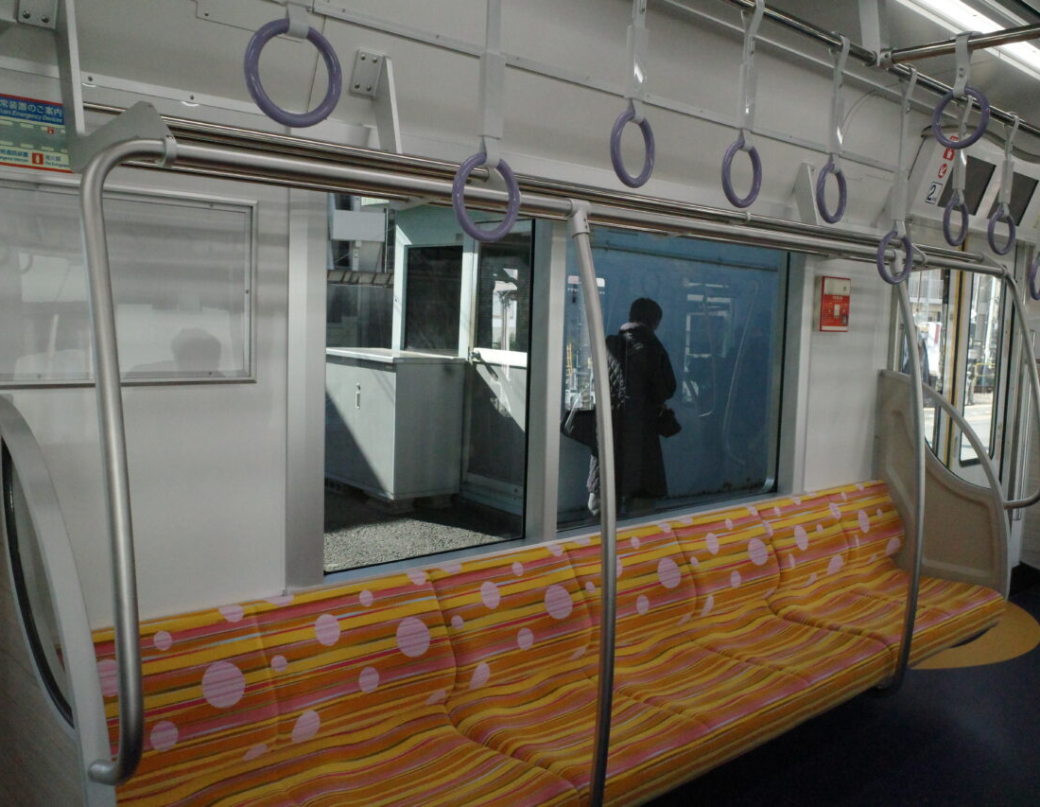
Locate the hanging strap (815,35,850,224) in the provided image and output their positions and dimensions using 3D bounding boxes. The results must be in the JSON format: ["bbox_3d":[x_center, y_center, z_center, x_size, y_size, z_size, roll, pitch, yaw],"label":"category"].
[{"bbox_3d":[0.662,-0.572,1.972,0.127,0.386,0.044,-3,7,-43],"label":"hanging strap"}]

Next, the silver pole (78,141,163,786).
[{"bbox_3d":[-0.491,0.086,1.248,0.130,0.895,0.190,-3,7,-43],"label":"silver pole"}]

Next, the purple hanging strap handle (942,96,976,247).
[{"bbox_3d":[1.077,-0.566,2.297,0.125,0.376,0.044,-3,7,-42],"label":"purple hanging strap handle"}]

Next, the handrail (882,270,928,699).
[{"bbox_3d":[1.149,0.236,2.833,0.044,1.315,0.148,-3,7,-43],"label":"handrail"}]

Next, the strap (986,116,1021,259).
[{"bbox_3d":[1.345,-0.608,2.605,0.127,0.389,0.044,-3,7,-43],"label":"strap"}]

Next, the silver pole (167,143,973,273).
[{"bbox_3d":[0.600,-0.414,2.317,2.980,0.034,0.034,-3,7,-43],"label":"silver pole"}]

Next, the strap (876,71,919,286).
[{"bbox_3d":[0.882,-0.528,2.183,0.127,0.499,0.044,-3,7,-43],"label":"strap"}]

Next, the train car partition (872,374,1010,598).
[{"bbox_3d":[1.647,0.389,3.667,0.055,1.000,0.535,-3,7,-43],"label":"train car partition"}]

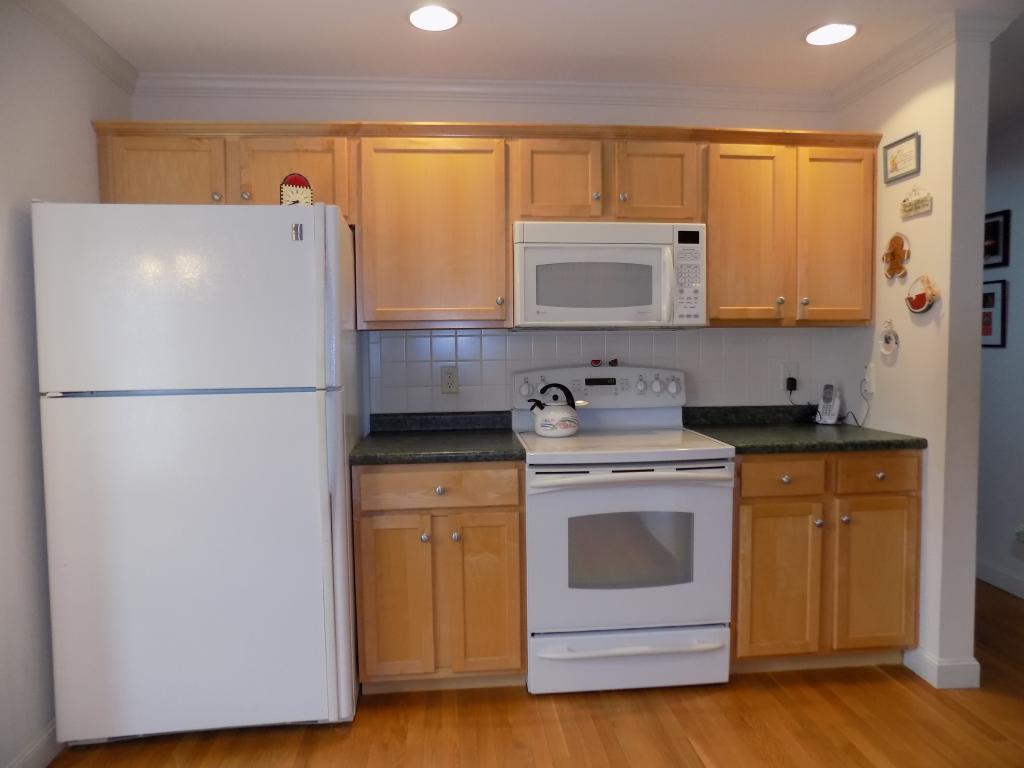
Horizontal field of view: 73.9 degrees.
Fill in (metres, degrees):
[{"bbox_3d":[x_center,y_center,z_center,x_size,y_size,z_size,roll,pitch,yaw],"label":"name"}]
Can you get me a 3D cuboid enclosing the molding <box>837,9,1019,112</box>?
[{"bbox_3d":[1.605,-1.277,2.748,0.260,0.090,0.790,-1,3,-6],"label":"molding"}]

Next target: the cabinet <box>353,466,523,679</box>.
[{"bbox_3d":[-0.275,0.656,2.721,0.608,0.775,0.630,-1,2,-5],"label":"cabinet"}]

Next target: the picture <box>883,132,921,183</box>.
[{"bbox_3d":[1.537,-0.878,2.677,0.020,0.158,0.204,-1,2,-5],"label":"picture"}]

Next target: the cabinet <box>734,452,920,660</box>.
[{"bbox_3d":[1.159,0.630,2.846,0.718,0.775,0.630,-1,2,-5],"label":"cabinet"}]

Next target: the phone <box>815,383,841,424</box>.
[{"bbox_3d":[1.452,0.090,3.123,0.085,0.180,0.095,2,4,34],"label":"phone"}]

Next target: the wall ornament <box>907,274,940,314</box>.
[{"bbox_3d":[1.546,-0.341,2.576,0.030,0.145,0.165,-1,3,-6],"label":"wall ornament"}]

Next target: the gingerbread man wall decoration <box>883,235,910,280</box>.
[{"bbox_3d":[1.538,-0.507,2.710,0.025,0.172,0.150,-1,2,-5],"label":"gingerbread man wall decoration"}]

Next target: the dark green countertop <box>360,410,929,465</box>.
[{"bbox_3d":[0.476,0.188,2.763,2.127,0.135,0.640,-1,2,-5],"label":"dark green countertop"}]

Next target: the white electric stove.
[{"bbox_3d":[0.406,0.531,2.767,0.757,1.204,0.665,-1,3,-6],"label":"white electric stove"}]

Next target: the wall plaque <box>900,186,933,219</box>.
[{"bbox_3d":[1.549,-0.702,2.614,0.016,0.102,0.165,-1,3,-6],"label":"wall plaque"}]

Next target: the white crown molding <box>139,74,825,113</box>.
[{"bbox_3d":[-0.043,-1.253,2.943,3.108,0.075,0.075,-1,2,-5],"label":"white crown molding"}]

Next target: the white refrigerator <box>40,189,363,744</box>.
[{"bbox_3d":[-1.038,0.293,2.530,0.890,1.735,0.790,-1,3,-7],"label":"white refrigerator"}]

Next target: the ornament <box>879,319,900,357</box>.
[{"bbox_3d":[1.541,-0.188,2.777,0.020,0.135,0.107,-1,2,-5],"label":"ornament"}]

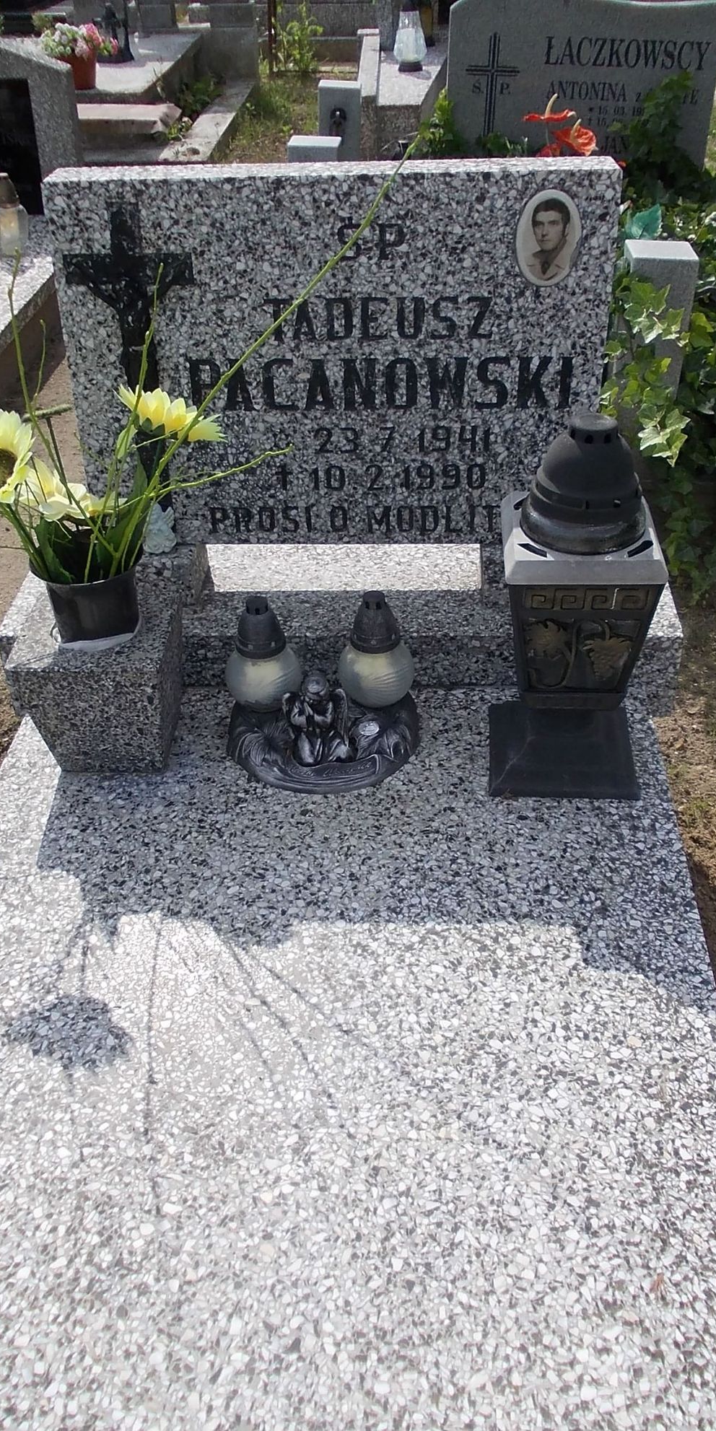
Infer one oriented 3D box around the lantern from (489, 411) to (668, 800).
[{"bbox_3d":[0.275,-0.148,1.451,0.201,0.484,0.201,0,38,4],"label":"lantern"}]

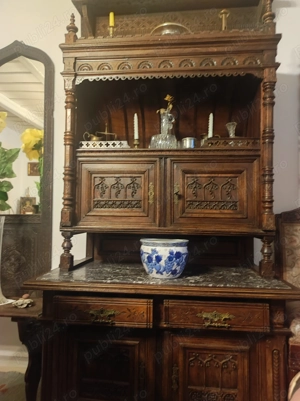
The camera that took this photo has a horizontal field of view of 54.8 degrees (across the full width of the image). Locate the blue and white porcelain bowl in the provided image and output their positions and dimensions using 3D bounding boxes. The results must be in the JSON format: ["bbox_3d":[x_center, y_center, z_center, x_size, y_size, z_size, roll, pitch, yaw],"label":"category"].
[{"bbox_3d":[0.082,0.317,1.610,0.269,0.194,0.269,1,-1,0],"label":"blue and white porcelain bowl"}]

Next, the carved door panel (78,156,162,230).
[{"bbox_3d":[-0.190,-0.050,1.739,0.501,0.416,0.030,0,-1,5],"label":"carved door panel"}]

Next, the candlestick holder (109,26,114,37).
[{"bbox_3d":[-0.236,-1.026,1.773,0.042,0.090,0.042,0,-1,5],"label":"candlestick holder"}]

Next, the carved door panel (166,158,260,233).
[{"bbox_3d":[0.366,-0.038,1.691,0.531,0.418,0.030,0,-1,5],"label":"carved door panel"}]

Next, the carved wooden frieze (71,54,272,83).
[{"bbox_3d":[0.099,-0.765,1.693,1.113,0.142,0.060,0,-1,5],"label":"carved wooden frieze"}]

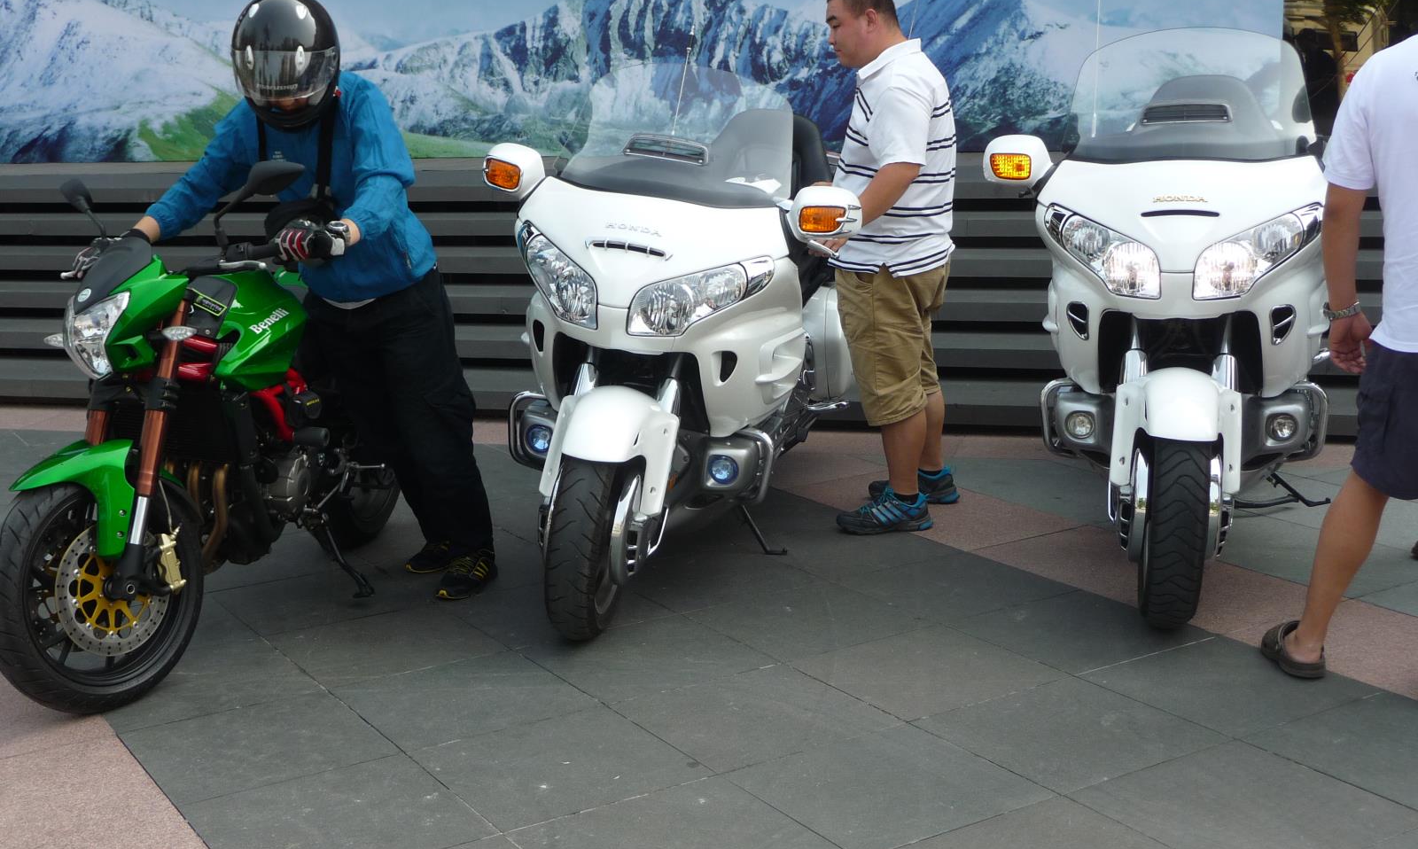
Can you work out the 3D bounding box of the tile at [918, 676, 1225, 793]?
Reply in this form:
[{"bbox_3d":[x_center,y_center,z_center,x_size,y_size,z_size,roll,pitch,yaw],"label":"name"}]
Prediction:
[{"bbox_3d":[0.791,0.685,3.878,0.497,0.025,0.497,-9,14,-31],"label":"tile"}]

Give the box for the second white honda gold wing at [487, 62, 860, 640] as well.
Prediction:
[{"bbox_3d":[-0.066,-0.365,5.296,1.030,1.450,2.600,7,13,15],"label":"second white honda gold wing"}]

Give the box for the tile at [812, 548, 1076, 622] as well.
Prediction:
[{"bbox_3d":[0.696,0.468,4.965,0.500,0.030,0.500,-9,14,-31],"label":"tile"}]

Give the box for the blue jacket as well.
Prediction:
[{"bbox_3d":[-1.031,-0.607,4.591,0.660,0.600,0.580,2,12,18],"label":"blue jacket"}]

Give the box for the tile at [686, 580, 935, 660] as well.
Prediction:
[{"bbox_3d":[0.255,0.531,4.705,0.497,0.025,0.497,-9,14,-31],"label":"tile"}]

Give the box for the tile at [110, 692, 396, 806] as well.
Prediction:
[{"bbox_3d":[-1.005,0.727,3.945,0.497,0.025,0.497,-9,14,-31],"label":"tile"}]

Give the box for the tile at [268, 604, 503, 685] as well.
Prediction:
[{"bbox_3d":[-0.830,0.575,4.519,0.488,0.030,0.488,-9,13,-31],"label":"tile"}]

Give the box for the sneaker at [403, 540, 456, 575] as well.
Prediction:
[{"bbox_3d":[-0.788,0.369,5.306,0.285,0.110,0.105,-11,15,-39],"label":"sneaker"}]

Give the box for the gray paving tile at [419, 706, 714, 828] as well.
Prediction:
[{"bbox_3d":[-0.316,0.726,3.700,0.488,0.030,0.488,-9,13,-31],"label":"gray paving tile"}]

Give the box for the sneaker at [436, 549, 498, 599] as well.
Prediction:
[{"bbox_3d":[-0.682,0.419,5.052,0.105,0.110,0.285,5,13,28],"label":"sneaker"}]

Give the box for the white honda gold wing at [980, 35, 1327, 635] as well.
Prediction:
[{"bbox_3d":[1.429,-0.407,5.243,1.030,1.470,2.600,2,12,17],"label":"white honda gold wing"}]

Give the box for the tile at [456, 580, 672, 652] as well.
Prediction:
[{"bbox_3d":[-0.415,0.512,4.768,0.488,0.030,0.488,-9,13,-31],"label":"tile"}]

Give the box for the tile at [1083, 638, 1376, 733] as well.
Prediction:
[{"bbox_3d":[1.217,0.625,4.133,0.500,0.030,0.500,-9,14,-31],"label":"tile"}]

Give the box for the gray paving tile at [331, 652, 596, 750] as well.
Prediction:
[{"bbox_3d":[-0.573,0.651,4.110,0.488,0.030,0.488,-9,13,-31],"label":"gray paving tile"}]

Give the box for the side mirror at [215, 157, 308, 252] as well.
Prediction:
[{"bbox_3d":[-1.079,-0.527,4.240,0.230,0.210,0.100,4,13,24],"label":"side mirror"}]

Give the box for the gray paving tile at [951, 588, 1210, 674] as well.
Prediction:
[{"bbox_3d":[0.957,0.546,4.549,0.500,0.030,0.500,-9,14,-31],"label":"gray paving tile"}]

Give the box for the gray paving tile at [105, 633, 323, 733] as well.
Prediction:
[{"bbox_3d":[-1.267,0.650,4.364,0.500,0.030,0.500,-9,14,-31],"label":"gray paving tile"}]

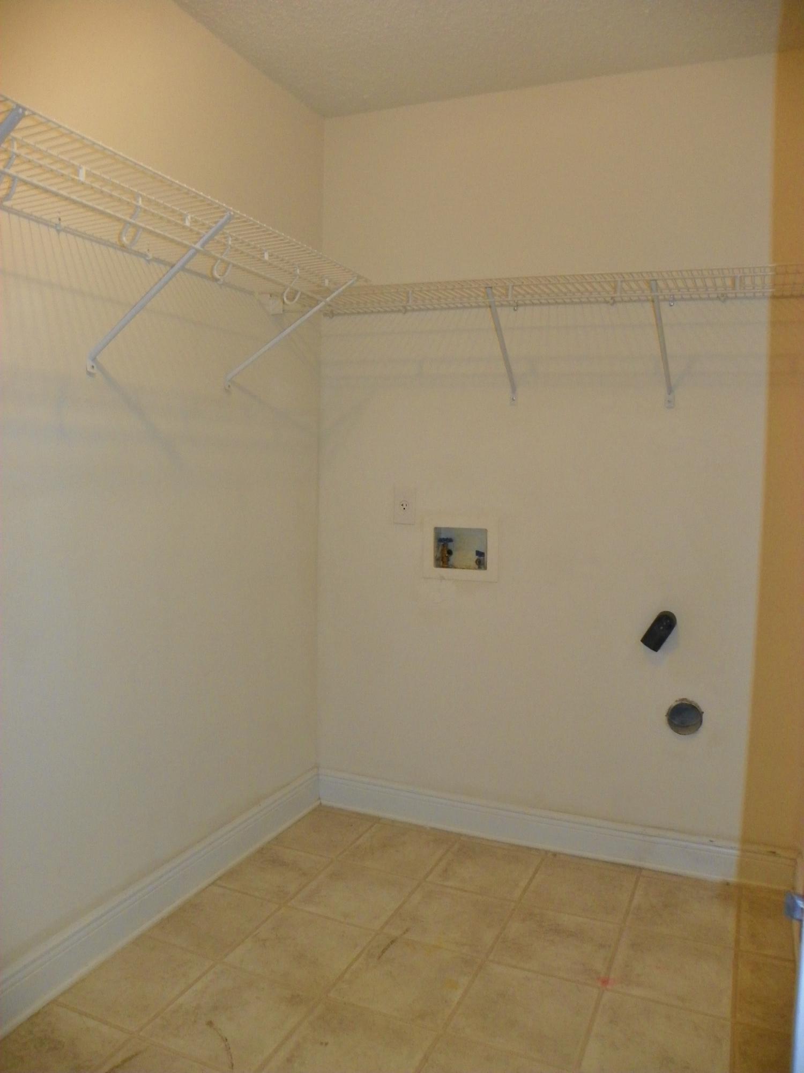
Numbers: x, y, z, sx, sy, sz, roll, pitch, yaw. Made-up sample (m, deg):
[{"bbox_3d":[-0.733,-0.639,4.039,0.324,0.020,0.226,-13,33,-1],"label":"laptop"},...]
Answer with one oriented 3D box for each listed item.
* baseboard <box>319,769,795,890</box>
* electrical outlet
[{"bbox_3d":[0.420,0.933,2.605,1.560,0.141,0.016,3,6,23],"label":"baseboard"},{"bbox_3d":[0.009,-0.103,2.680,0.073,0.117,0.010,3,6,23],"label":"electrical outlet"}]

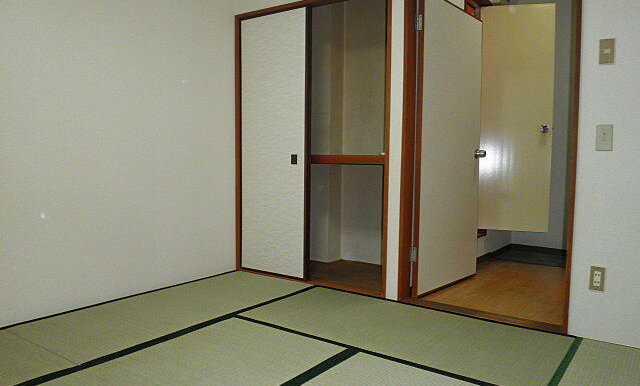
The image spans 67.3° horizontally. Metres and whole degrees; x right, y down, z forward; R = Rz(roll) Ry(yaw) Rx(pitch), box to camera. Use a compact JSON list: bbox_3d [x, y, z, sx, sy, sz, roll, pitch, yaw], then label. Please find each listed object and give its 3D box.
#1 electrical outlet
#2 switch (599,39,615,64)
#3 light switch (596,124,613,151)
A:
[{"bbox_3d":[1.398,0.433,2.424,0.070,0.120,0.012,3,5,36],"label":"electrical outlet"},{"bbox_3d":[1.402,-0.692,2.349,0.070,0.120,0.012,3,5,36],"label":"switch"},{"bbox_3d":[1.405,-0.272,2.375,0.070,0.120,0.012,3,5,36],"label":"light switch"}]

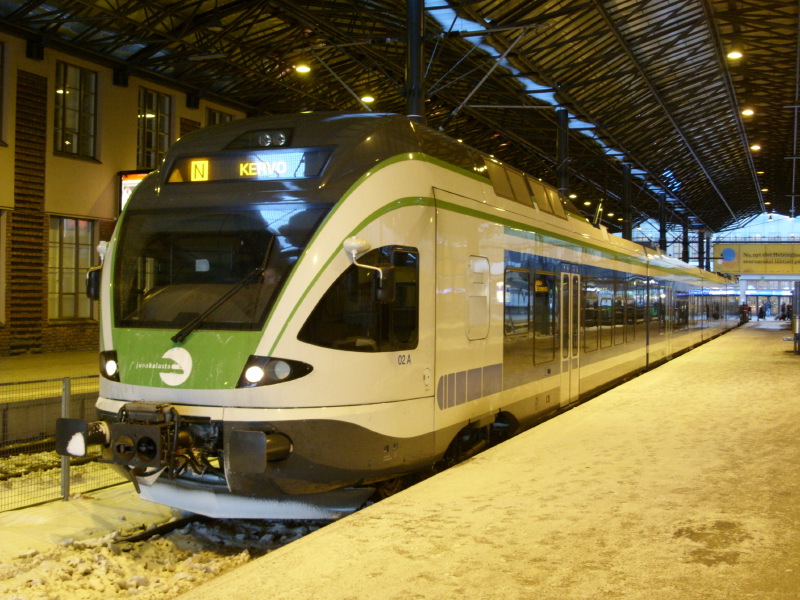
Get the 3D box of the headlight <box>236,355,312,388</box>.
[{"bbox_3d":[-1.107,0.648,11.722,0.600,0.310,0.450,0,0,-6],"label":"headlight"}]

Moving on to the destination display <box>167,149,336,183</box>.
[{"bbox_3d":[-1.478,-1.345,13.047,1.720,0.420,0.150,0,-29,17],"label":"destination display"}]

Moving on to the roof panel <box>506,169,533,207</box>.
[{"bbox_3d":[1.724,-1.603,18.550,0.070,0.540,1.420,-18,-5,16],"label":"roof panel"}]

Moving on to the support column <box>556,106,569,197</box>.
[{"bbox_3d":[5.798,-2.338,46.057,0.450,9.000,0.450,0,0,17],"label":"support column"}]

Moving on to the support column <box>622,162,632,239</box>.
[{"bbox_3d":[11.320,-2.314,64.311,0.450,9.000,0.450,0,0,17],"label":"support column"}]

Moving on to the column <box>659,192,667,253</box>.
[{"bbox_3d":[16.598,-2.291,81.761,0.450,9.000,0.450,0,0,17],"label":"column"}]

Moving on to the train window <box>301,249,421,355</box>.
[{"bbox_3d":[-0.335,-0.008,12.481,0.180,1.050,1.750,0,0,41],"label":"train window"}]

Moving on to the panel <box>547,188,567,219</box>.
[{"bbox_3d":[2.574,-1.600,21.357,0.070,0.540,1.260,-18,-5,16],"label":"panel"}]

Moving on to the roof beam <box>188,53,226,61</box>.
[{"bbox_3d":[-5.652,-7.150,38.000,1.250,0.200,0.200,0,0,17],"label":"roof beam"}]

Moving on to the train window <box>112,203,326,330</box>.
[{"bbox_3d":[-1.762,-0.317,12.128,2.050,1.360,0.250,0,-31,17],"label":"train window"}]

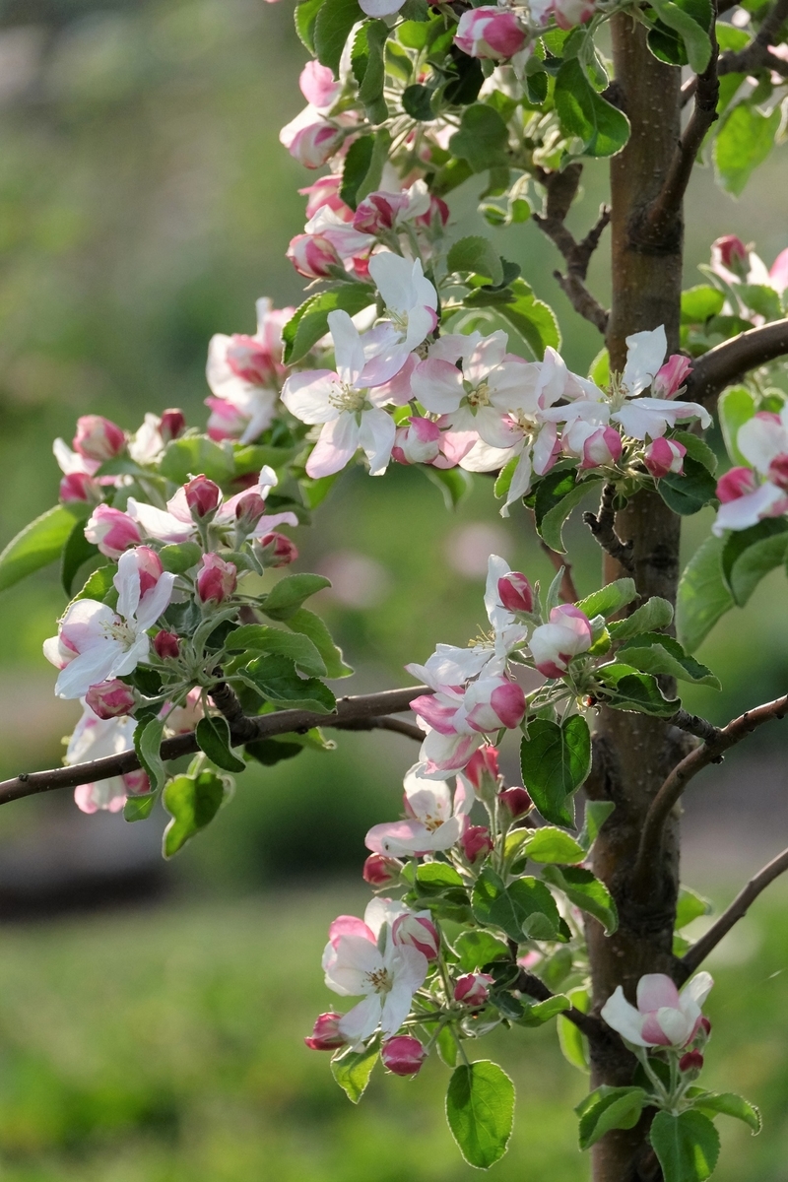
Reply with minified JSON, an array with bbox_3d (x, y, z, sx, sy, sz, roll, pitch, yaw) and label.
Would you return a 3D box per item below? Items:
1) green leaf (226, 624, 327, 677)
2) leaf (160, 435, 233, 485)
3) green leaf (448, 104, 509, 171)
[{"bbox_3d":[-0.035,0.017,2.080,0.032,0.007,0.016,16,35,6],"label":"green leaf"},{"bbox_3d":[-0.060,-0.040,2.150,0.026,0.016,0.005,3,-37,-6],"label":"leaf"},{"bbox_3d":[0.029,-0.157,2.450,0.020,0.026,0.008,-5,-24,-2],"label":"green leaf"}]

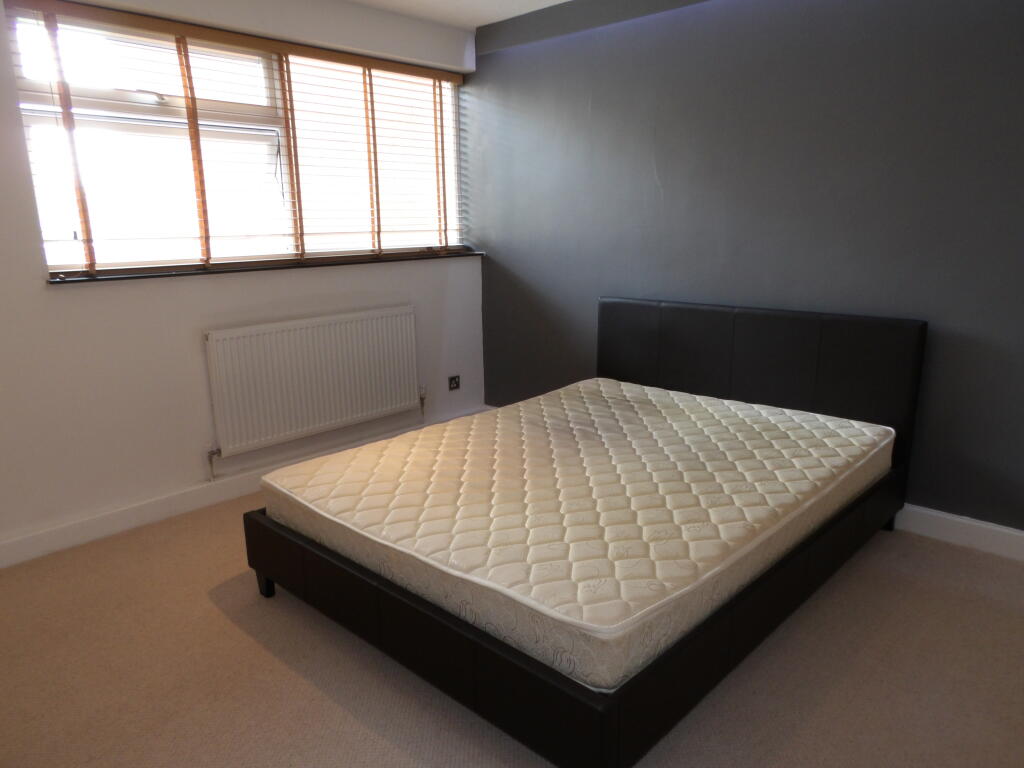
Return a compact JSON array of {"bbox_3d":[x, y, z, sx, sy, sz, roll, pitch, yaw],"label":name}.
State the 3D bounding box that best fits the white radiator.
[{"bbox_3d":[-0.978,-0.052,3.693,0.070,0.599,1.193,11,17,41],"label":"white radiator"}]

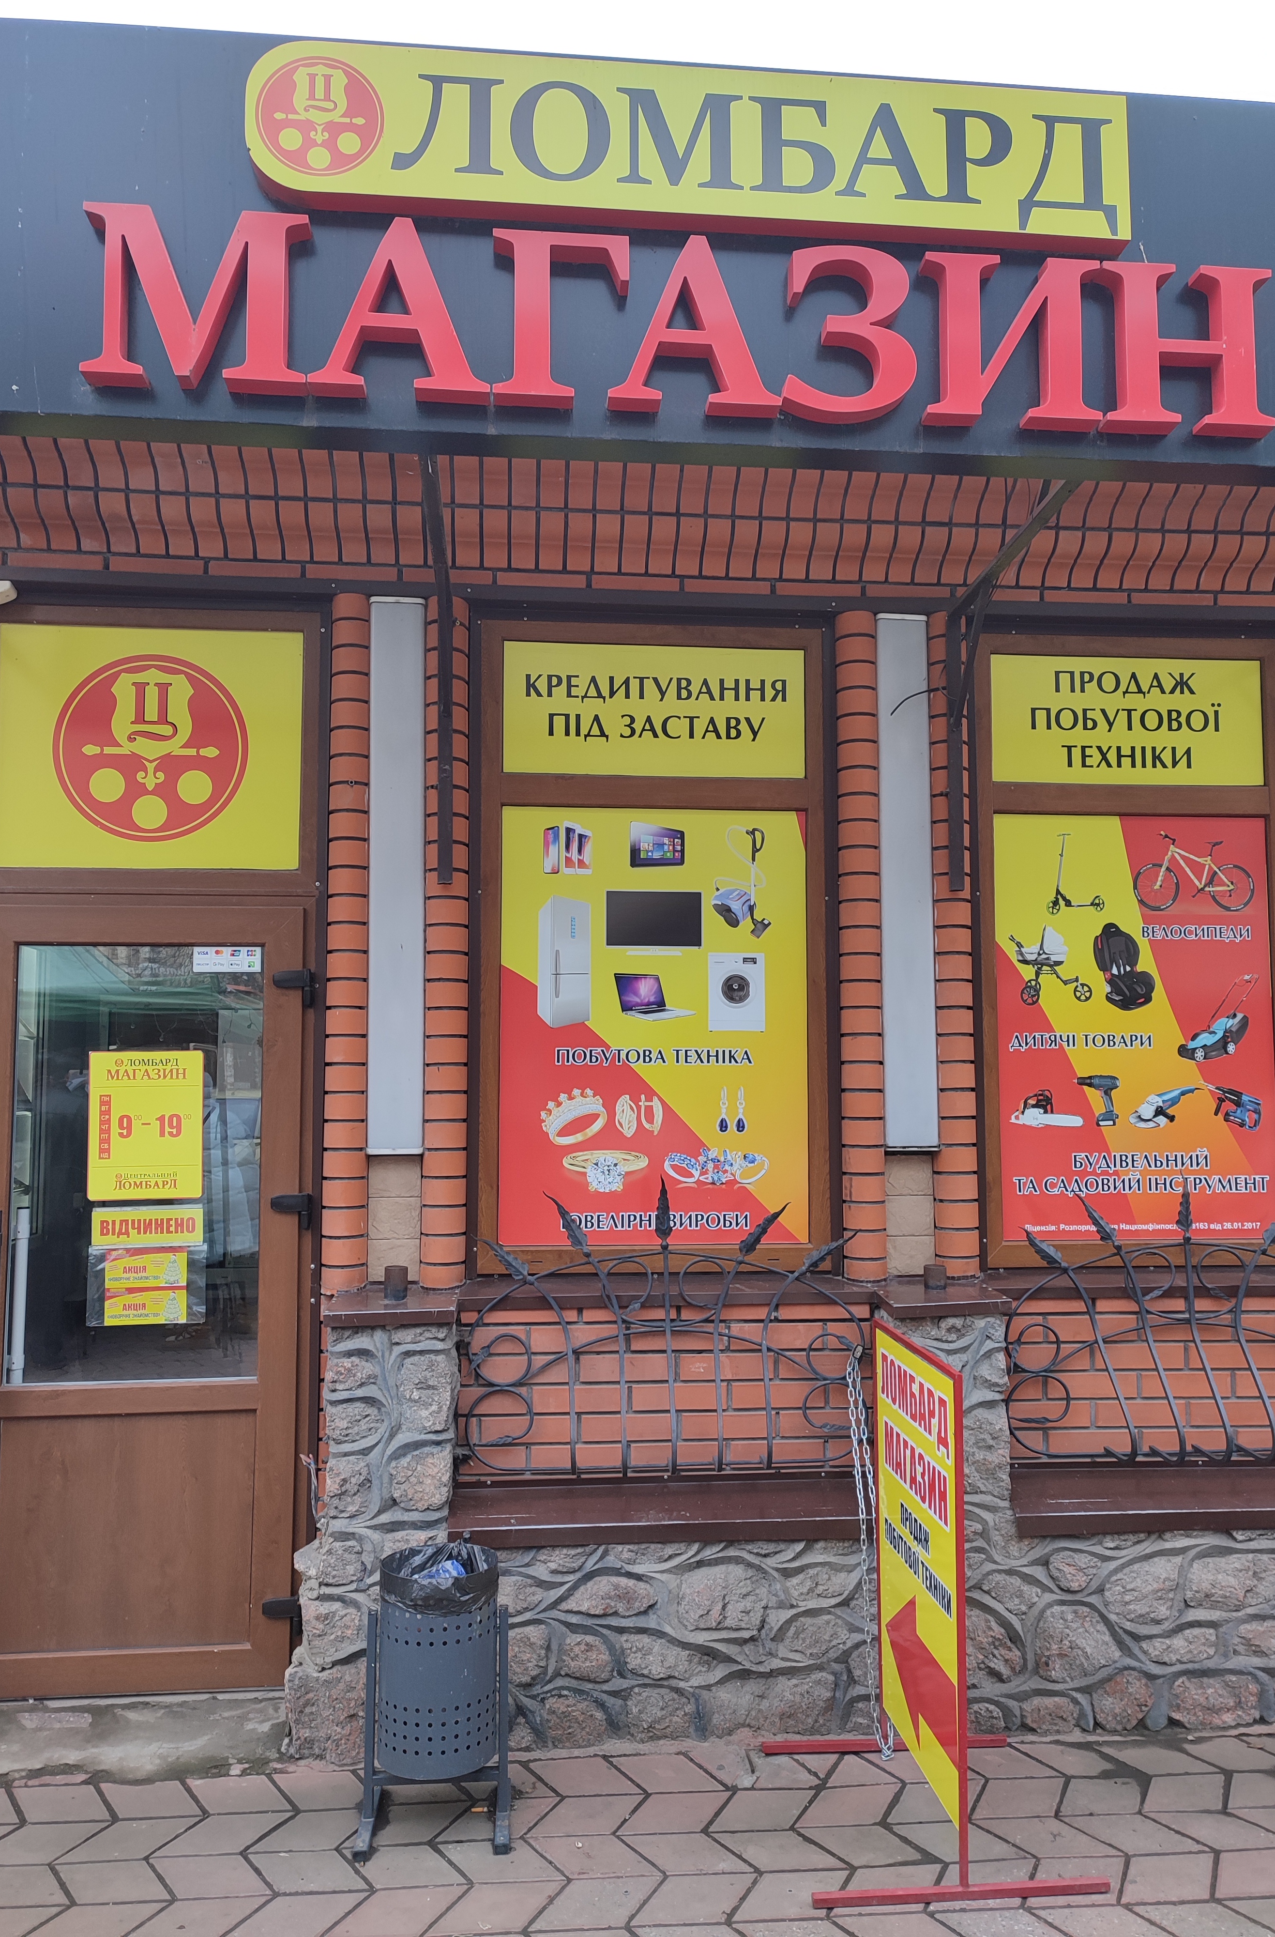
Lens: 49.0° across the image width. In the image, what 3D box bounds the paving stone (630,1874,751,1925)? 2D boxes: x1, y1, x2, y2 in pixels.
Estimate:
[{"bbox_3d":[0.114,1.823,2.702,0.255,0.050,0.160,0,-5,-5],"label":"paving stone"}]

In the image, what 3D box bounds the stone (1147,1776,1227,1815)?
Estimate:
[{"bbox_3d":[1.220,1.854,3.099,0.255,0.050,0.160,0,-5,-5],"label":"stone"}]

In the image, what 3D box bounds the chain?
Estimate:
[{"bbox_3d":[0.583,1.443,3.510,0.120,0.970,0.120,0,-4,-5],"label":"chain"}]

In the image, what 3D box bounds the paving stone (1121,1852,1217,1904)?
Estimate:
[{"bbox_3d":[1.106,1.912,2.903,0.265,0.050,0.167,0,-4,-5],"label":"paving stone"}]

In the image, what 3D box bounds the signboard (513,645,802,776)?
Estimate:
[{"bbox_3d":[0.054,-0.719,3.905,0.847,0.366,0.020,0,-5,-5],"label":"signboard"}]

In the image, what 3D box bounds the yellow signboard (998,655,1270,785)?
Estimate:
[{"bbox_3d":[1.427,-0.718,4.064,0.814,0.374,0.020,0,-4,-5],"label":"yellow signboard"}]

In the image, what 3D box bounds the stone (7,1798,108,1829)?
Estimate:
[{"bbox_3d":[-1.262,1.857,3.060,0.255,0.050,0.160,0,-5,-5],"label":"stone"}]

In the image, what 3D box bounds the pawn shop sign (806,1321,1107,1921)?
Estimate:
[{"bbox_3d":[0.639,1.387,3.202,0.615,1.040,0.645,0,-4,-5],"label":"pawn shop sign"}]

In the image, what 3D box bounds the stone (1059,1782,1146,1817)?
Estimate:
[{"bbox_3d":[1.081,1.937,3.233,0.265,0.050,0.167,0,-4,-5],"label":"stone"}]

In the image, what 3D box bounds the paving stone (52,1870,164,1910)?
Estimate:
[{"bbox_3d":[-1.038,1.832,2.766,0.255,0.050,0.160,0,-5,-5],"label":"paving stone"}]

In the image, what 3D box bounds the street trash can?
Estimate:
[{"bbox_3d":[-0.434,1.545,2.994,0.315,0.560,0.270,0,-5,-5],"label":"street trash can"}]

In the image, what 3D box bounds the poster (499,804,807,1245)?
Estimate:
[{"bbox_3d":[0.053,0.150,3.871,0.852,1.199,0.020,0,-4,-5],"label":"poster"}]

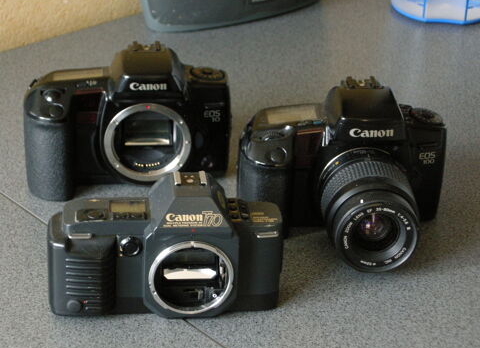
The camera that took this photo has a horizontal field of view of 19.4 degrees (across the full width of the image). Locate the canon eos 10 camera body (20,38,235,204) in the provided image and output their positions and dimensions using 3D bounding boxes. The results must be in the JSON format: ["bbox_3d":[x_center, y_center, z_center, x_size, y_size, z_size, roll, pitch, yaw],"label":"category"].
[{"bbox_3d":[-0.087,-0.043,1.075,0.158,0.106,0.070,-1,28,-4],"label":"canon eos 10 camera body"}]

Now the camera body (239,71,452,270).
[{"bbox_3d":[0.076,0.003,0.995,0.153,0.105,0.134,1,28,-1],"label":"camera body"}]

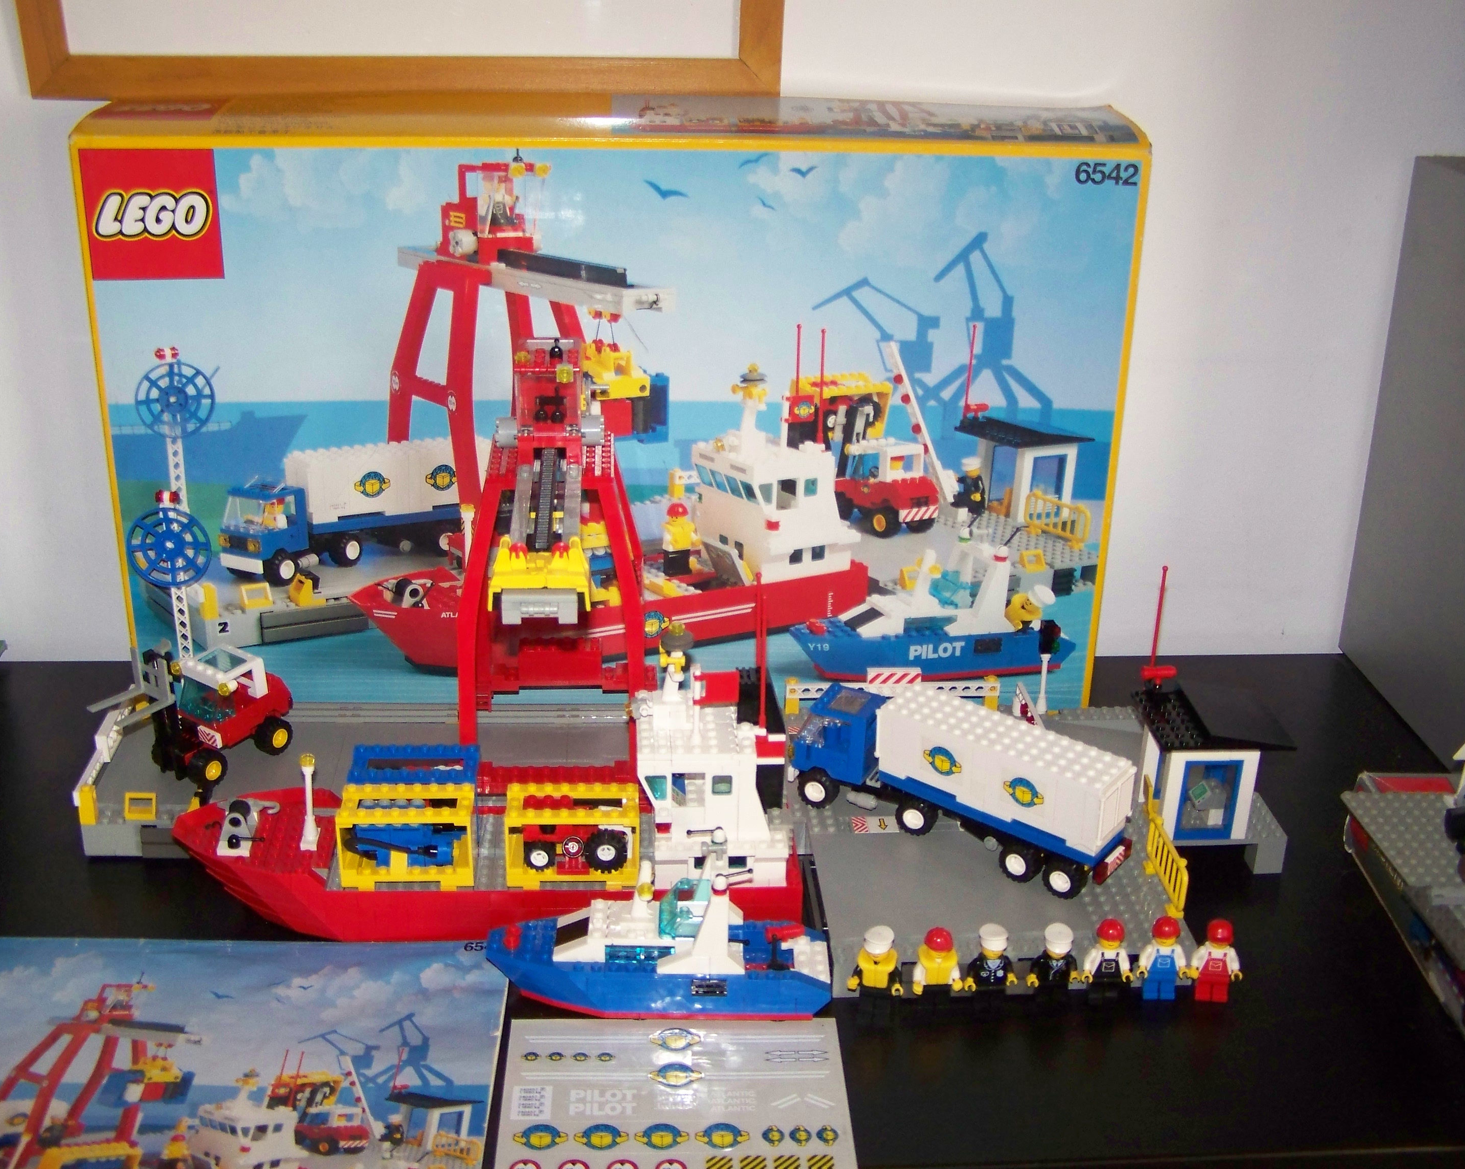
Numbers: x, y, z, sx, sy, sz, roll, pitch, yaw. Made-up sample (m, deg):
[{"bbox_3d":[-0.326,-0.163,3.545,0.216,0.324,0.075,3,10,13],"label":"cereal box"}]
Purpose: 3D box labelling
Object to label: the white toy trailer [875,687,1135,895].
[{"bbox_3d":[0.137,0.106,0.871,0.135,0.066,0.038,19,31,35],"label":"white toy trailer"}]

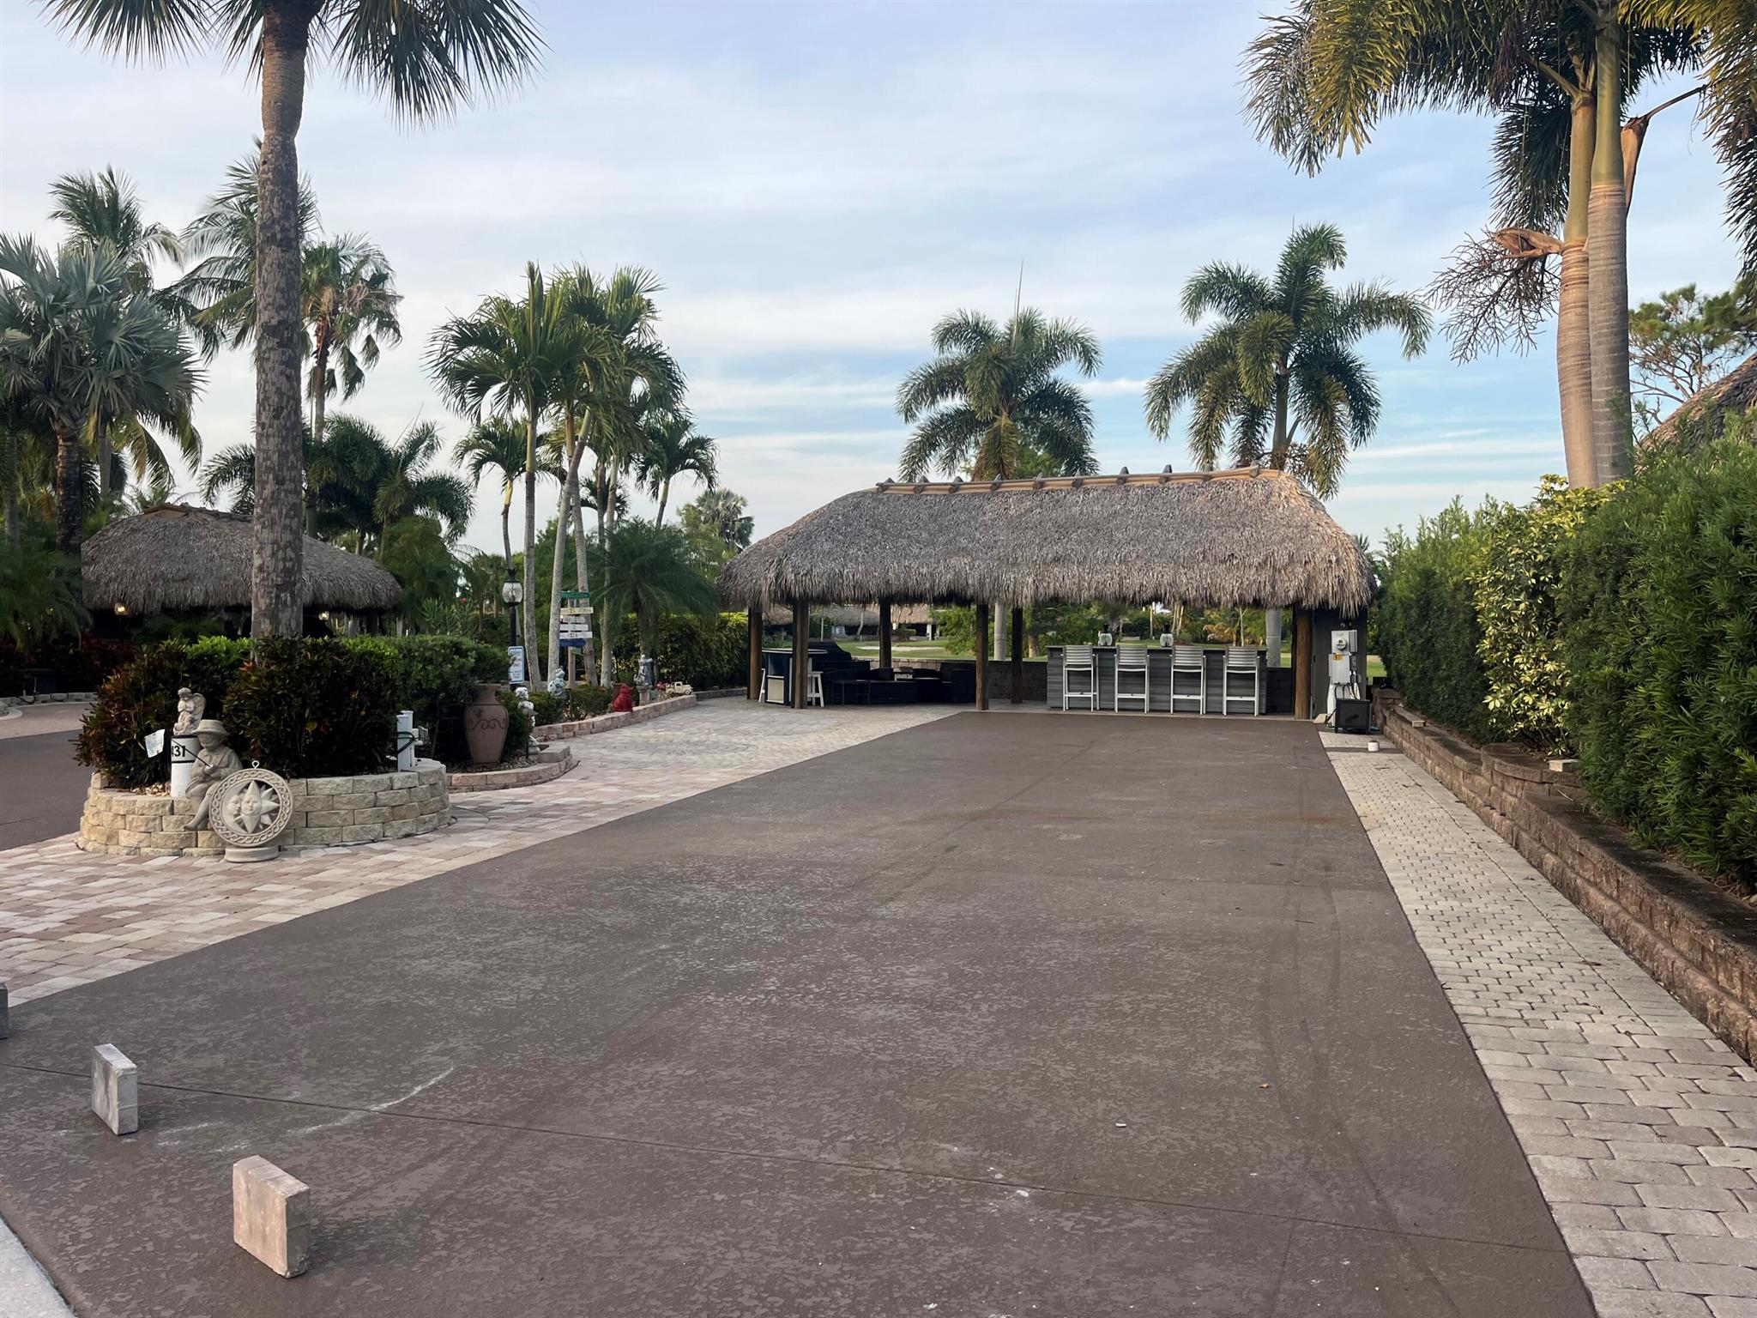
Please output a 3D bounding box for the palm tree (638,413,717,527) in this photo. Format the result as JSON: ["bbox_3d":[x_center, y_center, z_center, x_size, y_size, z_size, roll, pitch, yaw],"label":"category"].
[{"bbox_3d":[-6.220,-3.550,39.912,2.800,7.830,2.800,0,2,16],"label":"palm tree"}]

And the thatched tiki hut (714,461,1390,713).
[{"bbox_3d":[3.050,-1.224,23.574,10.700,4.150,4.800,1,2,19],"label":"thatched tiki hut"}]

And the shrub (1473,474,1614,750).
[{"bbox_3d":[5.644,-0.373,11.194,1.200,2.340,1.300,0,2,16],"label":"shrub"}]

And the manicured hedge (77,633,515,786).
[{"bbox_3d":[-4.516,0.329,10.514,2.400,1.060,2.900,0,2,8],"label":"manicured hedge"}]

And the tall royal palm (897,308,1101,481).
[{"bbox_3d":[2.730,-3.654,29.905,4.500,8.630,4.500,1,2,19],"label":"tall royal palm"}]

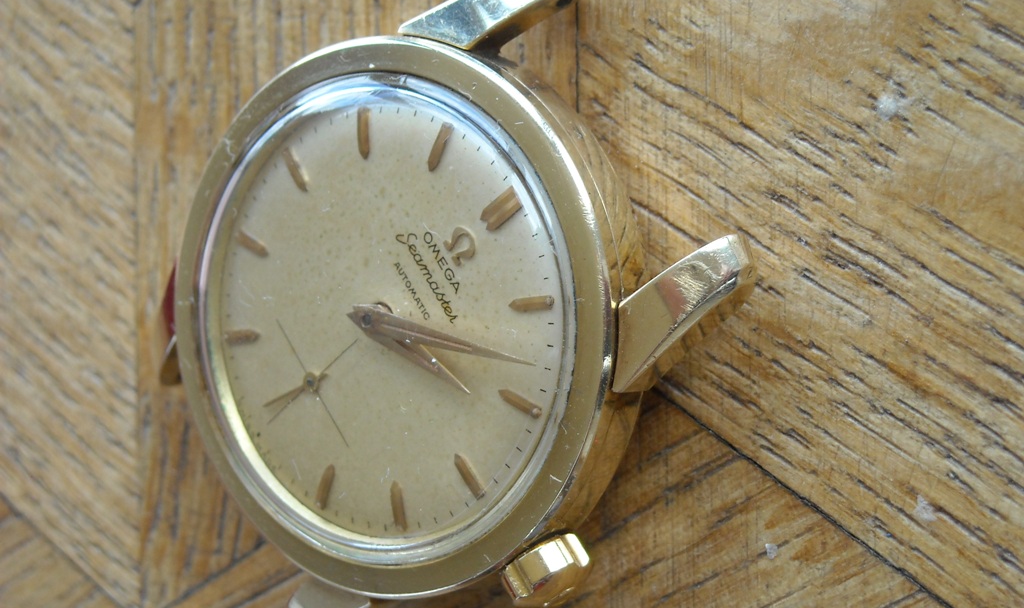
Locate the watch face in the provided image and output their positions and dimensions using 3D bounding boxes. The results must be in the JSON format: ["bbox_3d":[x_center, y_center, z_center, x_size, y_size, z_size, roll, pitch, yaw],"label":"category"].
[{"bbox_3d":[-0.008,0.001,0.168,0.030,0.003,0.030,-42,68,30],"label":"watch face"}]

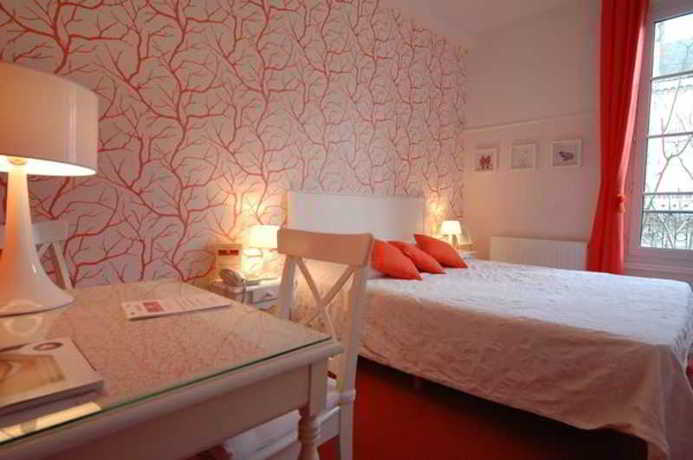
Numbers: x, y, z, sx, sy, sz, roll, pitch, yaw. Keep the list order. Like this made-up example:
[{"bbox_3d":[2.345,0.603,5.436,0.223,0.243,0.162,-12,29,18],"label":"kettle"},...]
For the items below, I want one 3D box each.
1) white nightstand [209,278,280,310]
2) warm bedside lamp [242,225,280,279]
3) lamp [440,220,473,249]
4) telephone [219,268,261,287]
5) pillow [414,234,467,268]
[{"bbox_3d":[-0.550,0.602,2.084,0.340,0.600,0.400,-3,4,-44],"label":"white nightstand"},{"bbox_3d":[-0.497,0.138,2.107,0.220,0.330,0.220,0,3,0],"label":"warm bedside lamp"},{"bbox_3d":[1.086,0.072,3.576,0.220,0.330,0.220,-3,4,-44],"label":"lamp"},{"bbox_3d":[-0.589,0.270,1.942,0.200,0.080,0.160,2,3,35],"label":"telephone"},{"bbox_3d":[0.798,0.172,2.966,0.420,0.140,0.420,-3,34,-44],"label":"pillow"}]

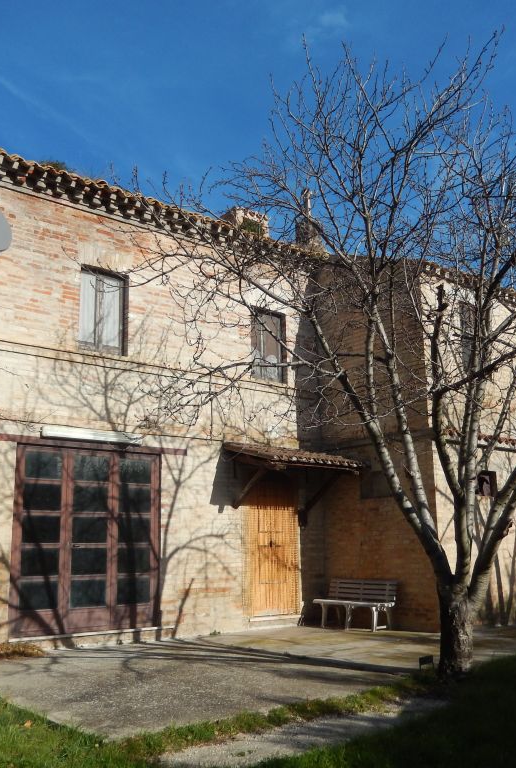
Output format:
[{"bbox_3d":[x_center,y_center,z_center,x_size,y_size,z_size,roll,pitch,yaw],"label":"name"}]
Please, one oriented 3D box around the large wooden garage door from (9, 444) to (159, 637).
[{"bbox_3d":[-2.397,2.205,10.540,2.260,2.560,0.120,9,-16,-37],"label":"large wooden garage door"}]

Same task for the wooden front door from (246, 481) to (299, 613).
[{"bbox_3d":[0.239,2.742,12.500,1.190,2.190,0.100,9,-16,-37],"label":"wooden front door"}]

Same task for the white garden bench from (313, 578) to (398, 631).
[{"bbox_3d":[1.577,3.601,12.082,0.560,0.770,1.430,9,-16,-37],"label":"white garden bench"}]

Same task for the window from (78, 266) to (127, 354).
[{"bbox_3d":[-2.401,-1.101,11.386,0.810,1.290,0.120,9,-16,-37],"label":"window"}]

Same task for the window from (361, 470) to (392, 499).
[{"bbox_3d":[2.048,1.682,12.451,0.100,0.450,0.720,9,-16,-37],"label":"window"}]

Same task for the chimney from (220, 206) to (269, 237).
[{"bbox_3d":[-0.256,-3.045,14.573,0.800,0.620,0.600,9,-16,-37],"label":"chimney"}]

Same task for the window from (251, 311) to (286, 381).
[{"bbox_3d":[0.167,-0.670,13.343,0.830,1.280,0.120,9,-16,-37],"label":"window"}]

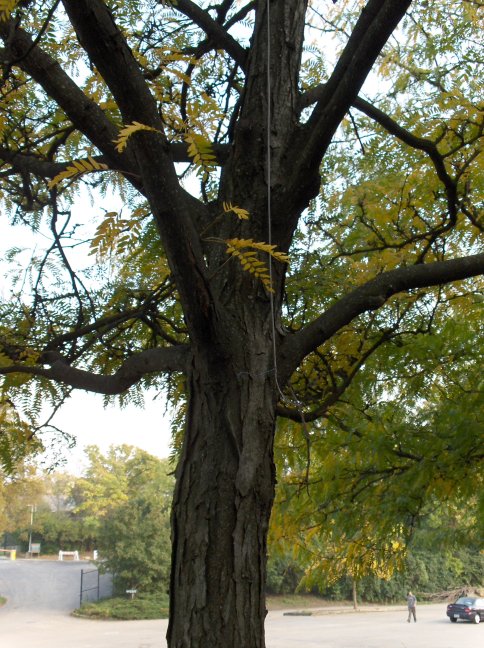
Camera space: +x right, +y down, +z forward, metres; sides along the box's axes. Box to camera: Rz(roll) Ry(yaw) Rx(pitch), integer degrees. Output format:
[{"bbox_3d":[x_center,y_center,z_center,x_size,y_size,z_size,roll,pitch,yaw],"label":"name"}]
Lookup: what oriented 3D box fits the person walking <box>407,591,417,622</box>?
[{"bbox_3d":[9.844,16.515,42.497,0.540,1.710,0.480,-8,-19,23],"label":"person walking"}]

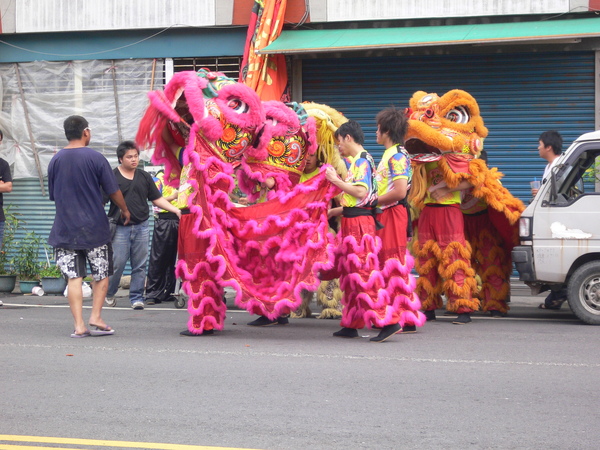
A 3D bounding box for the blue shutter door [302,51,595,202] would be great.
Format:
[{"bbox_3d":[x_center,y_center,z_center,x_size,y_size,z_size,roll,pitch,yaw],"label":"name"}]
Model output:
[{"bbox_3d":[1.648,-0.679,16.550,3.380,2.540,0.100,0,1,18],"label":"blue shutter door"}]

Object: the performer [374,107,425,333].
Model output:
[{"bbox_3d":[0.785,-0.036,11.600,0.500,1.770,0.580,0,1,21],"label":"performer"}]

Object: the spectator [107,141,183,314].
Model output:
[{"bbox_3d":[-1.537,-0.002,14.300,0.680,1.655,0.420,0,1,-9],"label":"spectator"}]

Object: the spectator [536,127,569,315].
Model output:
[{"bbox_3d":[2.444,-0.046,14.150,0.420,1.725,0.500,0,1,5],"label":"spectator"}]

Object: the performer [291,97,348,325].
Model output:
[{"bbox_3d":[0.173,-0.126,12.900,0.700,1.918,0.650,0,1,-12],"label":"performer"}]

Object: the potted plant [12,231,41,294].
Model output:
[{"bbox_3d":[-3.064,0.422,16.400,0.330,0.698,0.320,0,1,0],"label":"potted plant"}]

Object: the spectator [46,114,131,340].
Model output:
[{"bbox_3d":[-1.648,0.004,11.400,0.580,1.723,0.420,1,1,36],"label":"spectator"}]

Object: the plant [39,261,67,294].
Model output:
[{"bbox_3d":[-2.760,0.591,16.300,0.310,0.375,0.300,0,1,0],"label":"plant"}]

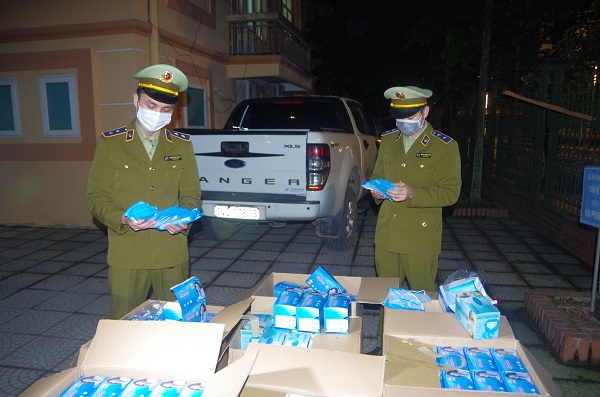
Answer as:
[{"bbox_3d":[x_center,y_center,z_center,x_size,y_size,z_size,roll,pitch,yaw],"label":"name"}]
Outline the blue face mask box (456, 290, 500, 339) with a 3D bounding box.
[{"bbox_3d":[0.750,0.492,1.905,0.102,0.111,0.191,-4,14,-2],"label":"blue face mask box"}]

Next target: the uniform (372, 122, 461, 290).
[{"bbox_3d":[0.727,0.270,2.934,0.510,1.450,0.360,7,12,39],"label":"uniform"}]

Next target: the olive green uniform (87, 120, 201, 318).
[{"bbox_3d":[-0.828,0.323,2.485,0.570,1.480,0.360,-4,10,-22],"label":"olive green uniform"}]

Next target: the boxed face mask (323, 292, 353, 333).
[{"bbox_3d":[0.168,0.487,1.927,0.100,0.100,0.180,1,10,10],"label":"boxed face mask"}]

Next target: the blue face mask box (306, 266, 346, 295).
[{"bbox_3d":[0.126,0.424,2.134,0.180,0.100,0.095,49,7,22],"label":"blue face mask box"}]

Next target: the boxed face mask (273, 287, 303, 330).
[{"bbox_3d":[-0.046,0.489,1.987,0.100,0.100,0.180,1,10,10],"label":"boxed face mask"}]

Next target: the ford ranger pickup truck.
[{"bbox_3d":[0.059,-0.524,6.775,1.880,1.820,5.350,2,10,14],"label":"ford ranger pickup truck"}]

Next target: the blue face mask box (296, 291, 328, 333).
[{"bbox_3d":[0.054,0.490,1.941,0.097,0.105,0.178,2,9,13],"label":"blue face mask box"}]

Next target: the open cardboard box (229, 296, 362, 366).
[{"bbox_3d":[0.014,0.686,1.827,0.500,0.360,0.350,1,10,9],"label":"open cardboard box"}]

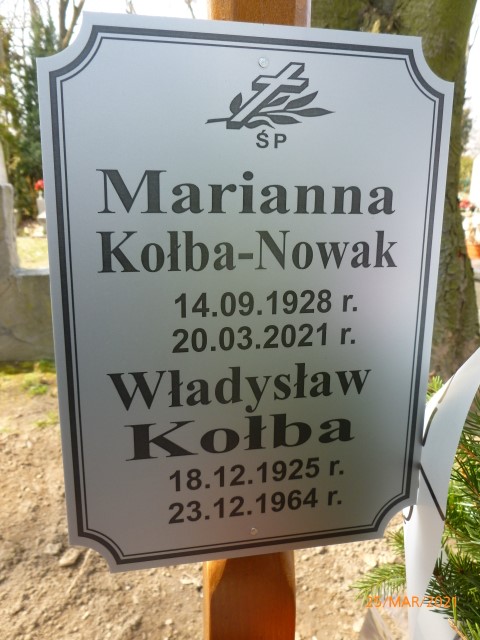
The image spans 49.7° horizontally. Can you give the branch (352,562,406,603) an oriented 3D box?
[{"bbox_3d":[0.138,0.254,0.500,0.061,0.034,0.040,0,12,0],"label":"branch"}]

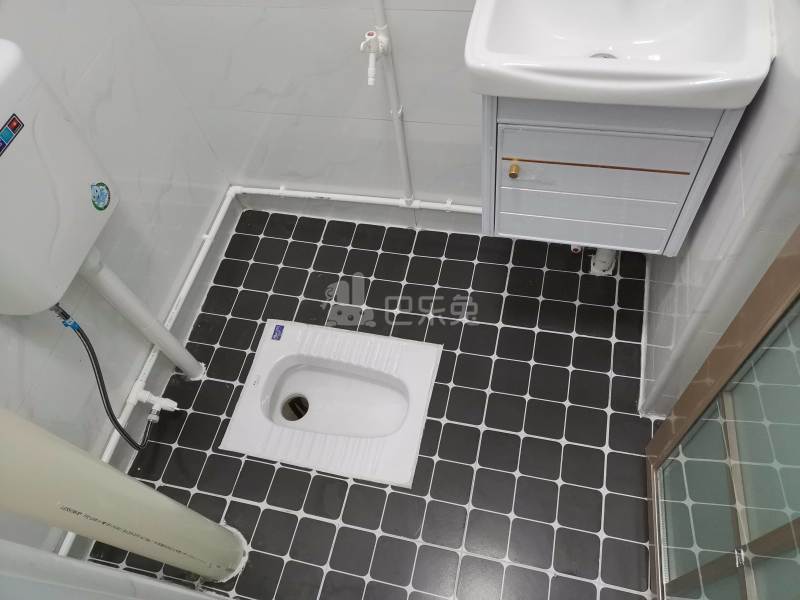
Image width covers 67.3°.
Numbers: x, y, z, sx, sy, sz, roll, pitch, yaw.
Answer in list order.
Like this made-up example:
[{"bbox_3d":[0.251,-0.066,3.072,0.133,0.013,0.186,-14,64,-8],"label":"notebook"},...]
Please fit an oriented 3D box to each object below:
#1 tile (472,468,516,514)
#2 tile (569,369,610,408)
[{"bbox_3d":[0.226,0.460,1.448,0.095,0.010,0.095,8,61,14],"label":"tile"},{"bbox_3d":[0.492,0.233,1.559,0.096,0.010,0.096,7,61,14],"label":"tile"}]

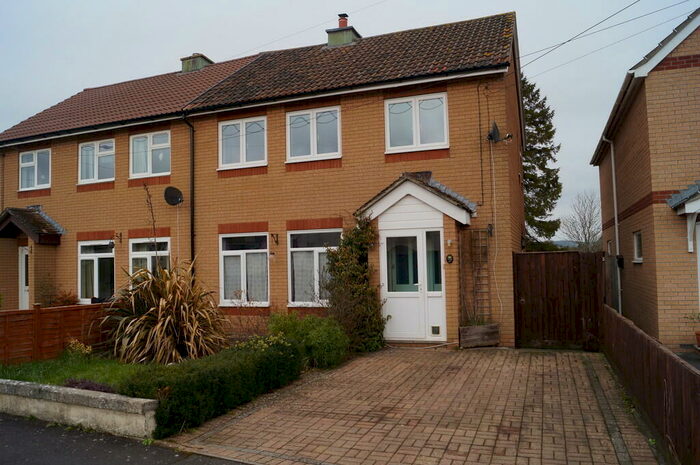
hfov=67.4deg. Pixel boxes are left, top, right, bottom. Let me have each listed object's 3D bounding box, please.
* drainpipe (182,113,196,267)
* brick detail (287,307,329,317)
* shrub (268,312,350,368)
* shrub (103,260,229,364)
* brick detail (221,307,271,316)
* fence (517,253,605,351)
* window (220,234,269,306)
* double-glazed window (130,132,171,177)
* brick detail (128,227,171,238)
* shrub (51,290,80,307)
[{"bbox_3d":[-3.736,-0.173,12.140,0.120,4.997,0.250,-2,-4,23],"label":"drainpipe"},{"bbox_3d":[-0.713,1.707,11.206,1.332,0.214,0.100,-3,-3,22],"label":"brick detail"},{"bbox_3d":[-0.771,1.706,8.563,1.350,0.700,1.350,-2,-4,23],"label":"shrub"},{"bbox_3d":[-3.149,1.297,9.014,2.050,1.650,1.900,-2,-4,23],"label":"shrub"},{"bbox_3d":[-2.408,1.785,11.848,1.320,0.165,0.100,-3,-4,21],"label":"brick detail"},{"bbox_3d":[3.783,1.247,9.593,1.496,1.765,0.090,-3,-3,22],"label":"fence"},{"bbox_3d":[-2.357,0.851,11.716,1.312,1.637,0.100,-2,-4,23],"label":"window"},{"bbox_3d":[-4.963,-1.922,13.051,1.290,1.118,0.120,-3,-3,22],"label":"double-glazed window"},{"bbox_3d":[-4.869,0.017,12.790,1.315,0.231,0.110,-2,-4,23],"label":"brick detail"},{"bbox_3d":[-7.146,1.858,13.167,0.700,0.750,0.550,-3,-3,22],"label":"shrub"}]

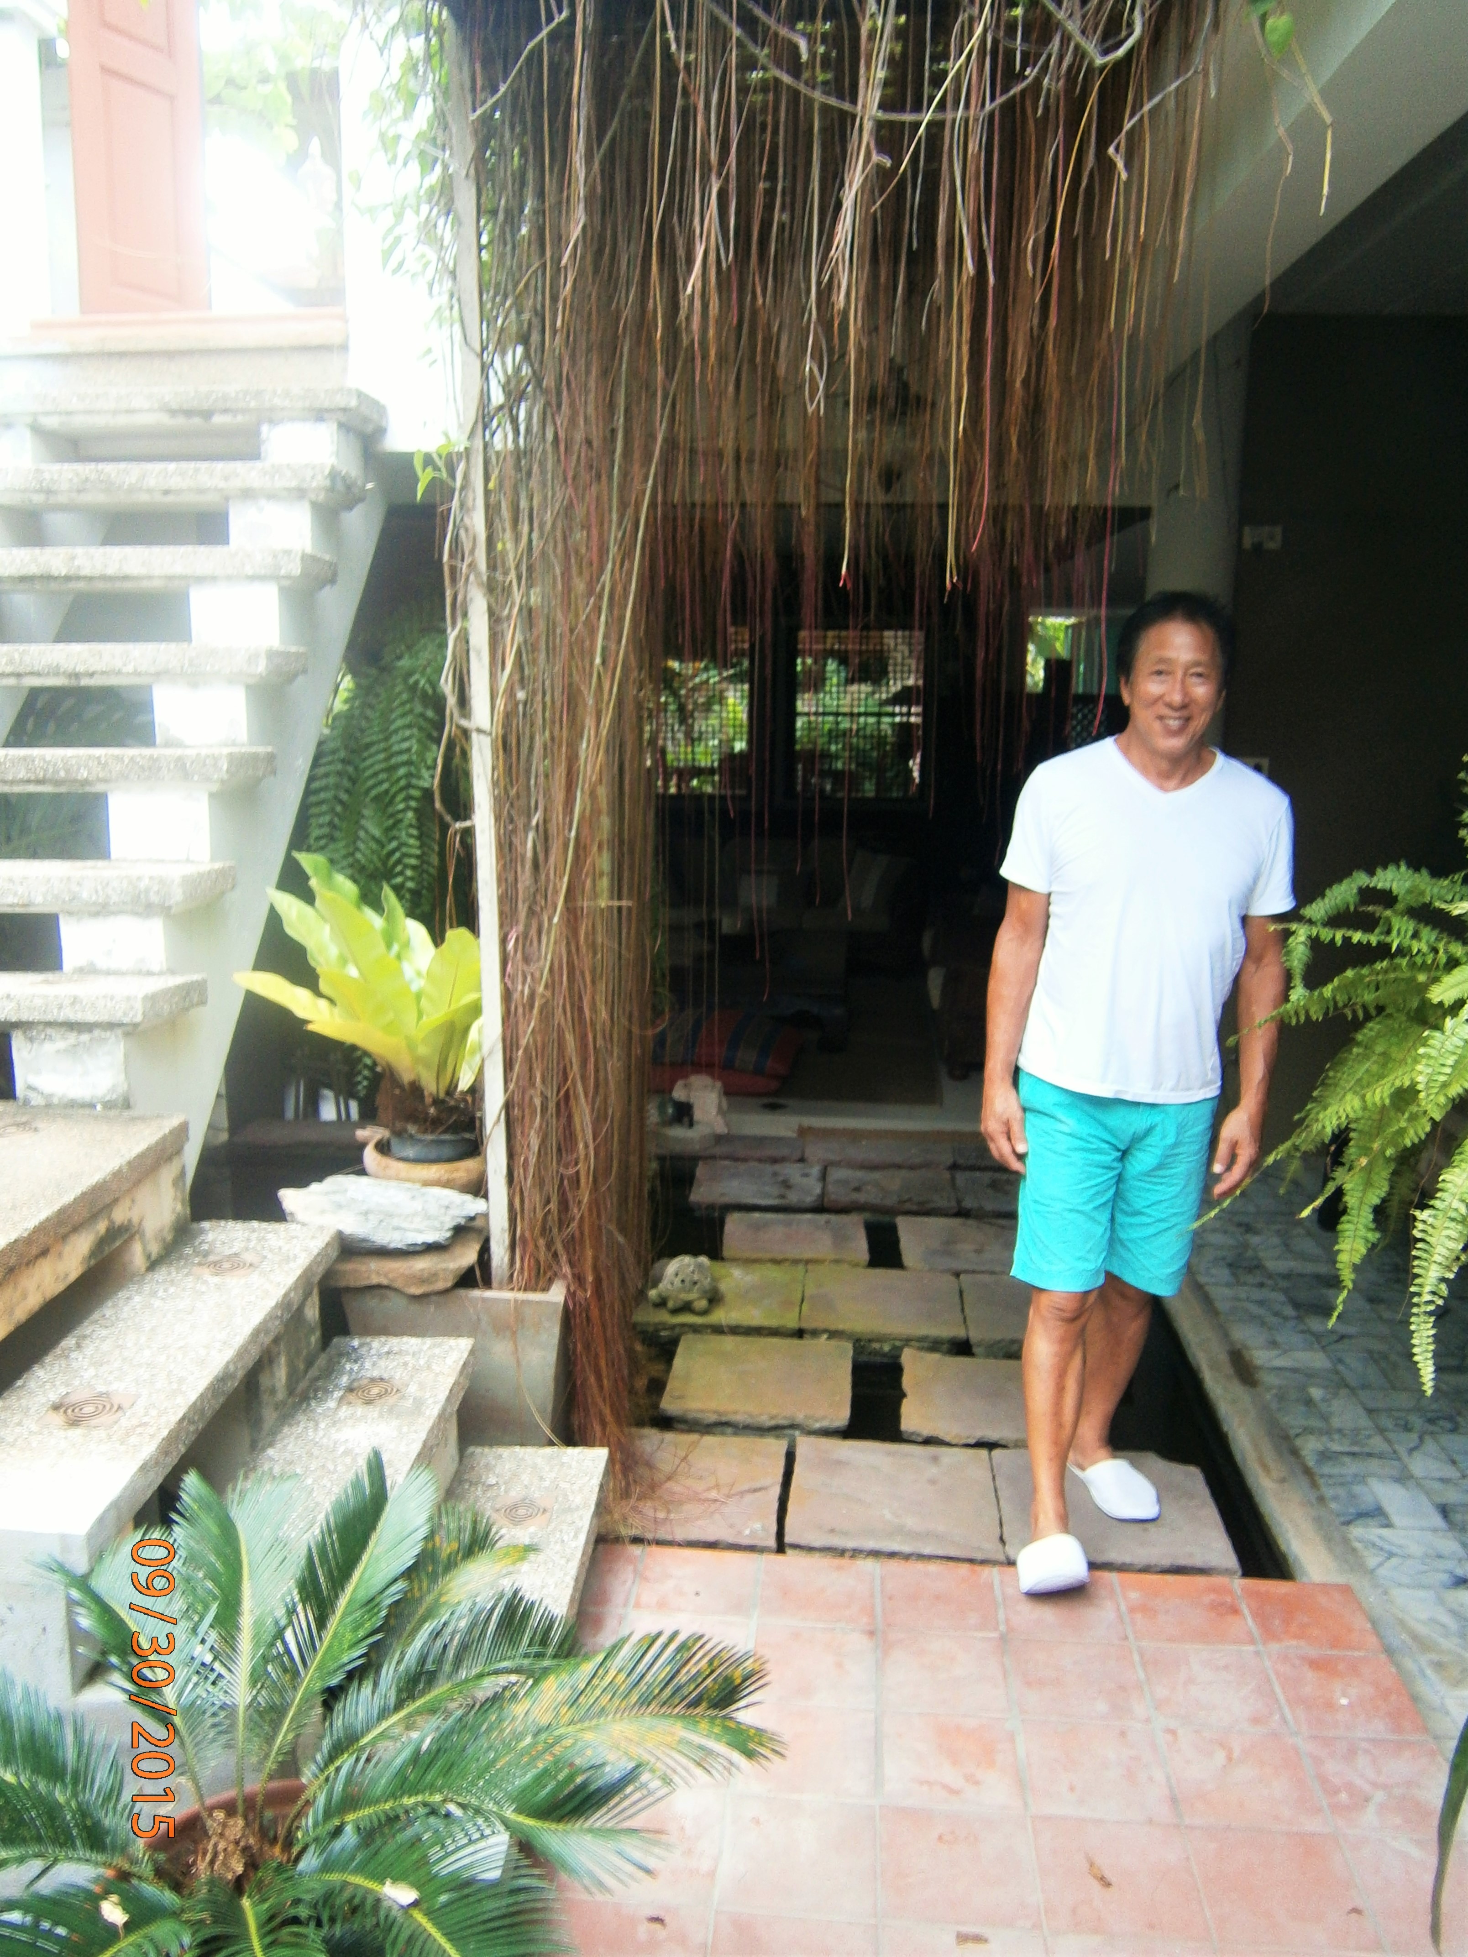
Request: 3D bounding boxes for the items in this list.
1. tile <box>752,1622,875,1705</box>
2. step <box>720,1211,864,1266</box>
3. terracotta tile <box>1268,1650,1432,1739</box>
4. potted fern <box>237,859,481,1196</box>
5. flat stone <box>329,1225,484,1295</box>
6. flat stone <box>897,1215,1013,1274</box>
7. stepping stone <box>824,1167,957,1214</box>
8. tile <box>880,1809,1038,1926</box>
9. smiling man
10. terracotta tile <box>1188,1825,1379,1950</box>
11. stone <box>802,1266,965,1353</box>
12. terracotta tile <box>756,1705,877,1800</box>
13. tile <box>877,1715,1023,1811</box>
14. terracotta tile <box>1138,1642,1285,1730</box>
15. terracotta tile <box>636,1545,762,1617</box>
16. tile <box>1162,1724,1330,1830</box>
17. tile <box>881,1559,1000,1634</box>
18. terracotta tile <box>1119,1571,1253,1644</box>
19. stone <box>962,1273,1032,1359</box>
[{"bbox_3d":[0.125,1.103,2.345,0.197,0.020,0.194,1,11,5],"label":"tile"},{"bbox_3d":[0.178,0.766,4.241,0.405,0.050,0.390,1,10,5],"label":"step"},{"bbox_3d":[0.944,1.112,2.275,0.191,0.015,0.194,1,10,6],"label":"terracotta tile"},{"bbox_3d":[-0.764,0.090,3.133,0.580,0.690,0.550,1,10,5],"label":"potted fern"},{"bbox_3d":[-0.683,0.571,3.077,0.310,0.065,0.290,1,11,5],"label":"flat stone"},{"bbox_3d":[0.685,0.790,4.213,0.405,0.060,0.405,1,10,6],"label":"flat stone"},{"bbox_3d":[0.497,0.698,4.739,0.397,0.060,0.380,1,10,6],"label":"stepping stone"},{"bbox_3d":[0.293,1.176,1.939,0.198,0.015,0.194,1,10,6],"label":"tile"},{"bbox_3d":[0.716,0.183,2.600,0.550,1.690,0.430,2,11,12],"label":"smiling man"},{"bbox_3d":[0.705,1.180,1.892,0.198,0.020,0.198,1,10,5],"label":"terracotta tile"},{"bbox_3d":[0.384,0.850,3.776,0.400,0.045,0.385,1,11,5],"label":"stone"},{"bbox_3d":[0.109,1.159,2.189,0.200,0.020,0.198,1,11,5],"label":"terracotta tile"},{"bbox_3d":[0.313,1.141,2.137,0.198,0.015,0.194,1,10,6],"label":"tile"},{"bbox_3d":[0.742,1.109,2.285,0.198,0.020,0.198,1,10,5],"label":"terracotta tile"},{"bbox_3d":[-0.062,1.082,2.601,0.200,0.020,0.198,1,11,5],"label":"terracotta tile"},{"bbox_3d":[0.735,1.168,2.130,0.200,0.020,0.198,1,11,5],"label":"tile"},{"bbox_3d":[0.355,1.088,2.562,0.200,0.020,0.198,1,11,5],"label":"tile"},{"bbox_3d":[0.761,1.075,2.478,0.198,0.020,0.192,1,10,5],"label":"terracotta tile"},{"bbox_3d":[0.798,0.870,3.765,0.405,0.060,0.410,1,10,6],"label":"stone"}]

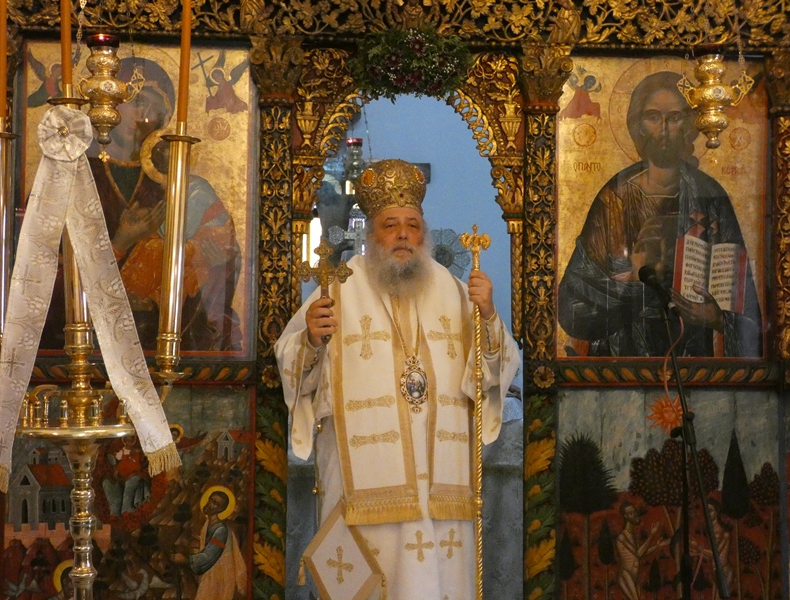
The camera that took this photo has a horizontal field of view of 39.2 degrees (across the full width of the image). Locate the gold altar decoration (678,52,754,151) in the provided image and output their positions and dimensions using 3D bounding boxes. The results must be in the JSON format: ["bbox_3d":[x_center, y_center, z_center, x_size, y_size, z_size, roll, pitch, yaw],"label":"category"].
[{"bbox_3d":[0.904,-0.568,3.140,0.210,0.275,0.200,-1,-6,11],"label":"gold altar decoration"}]

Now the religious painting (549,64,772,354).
[{"bbox_3d":[0.855,-0.290,3.560,0.675,0.975,0.040,0,-5,-2],"label":"religious painting"}]

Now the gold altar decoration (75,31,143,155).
[{"bbox_3d":[-0.793,-0.572,3.070,0.185,0.325,0.185,1,-6,-6],"label":"gold altar decoration"}]

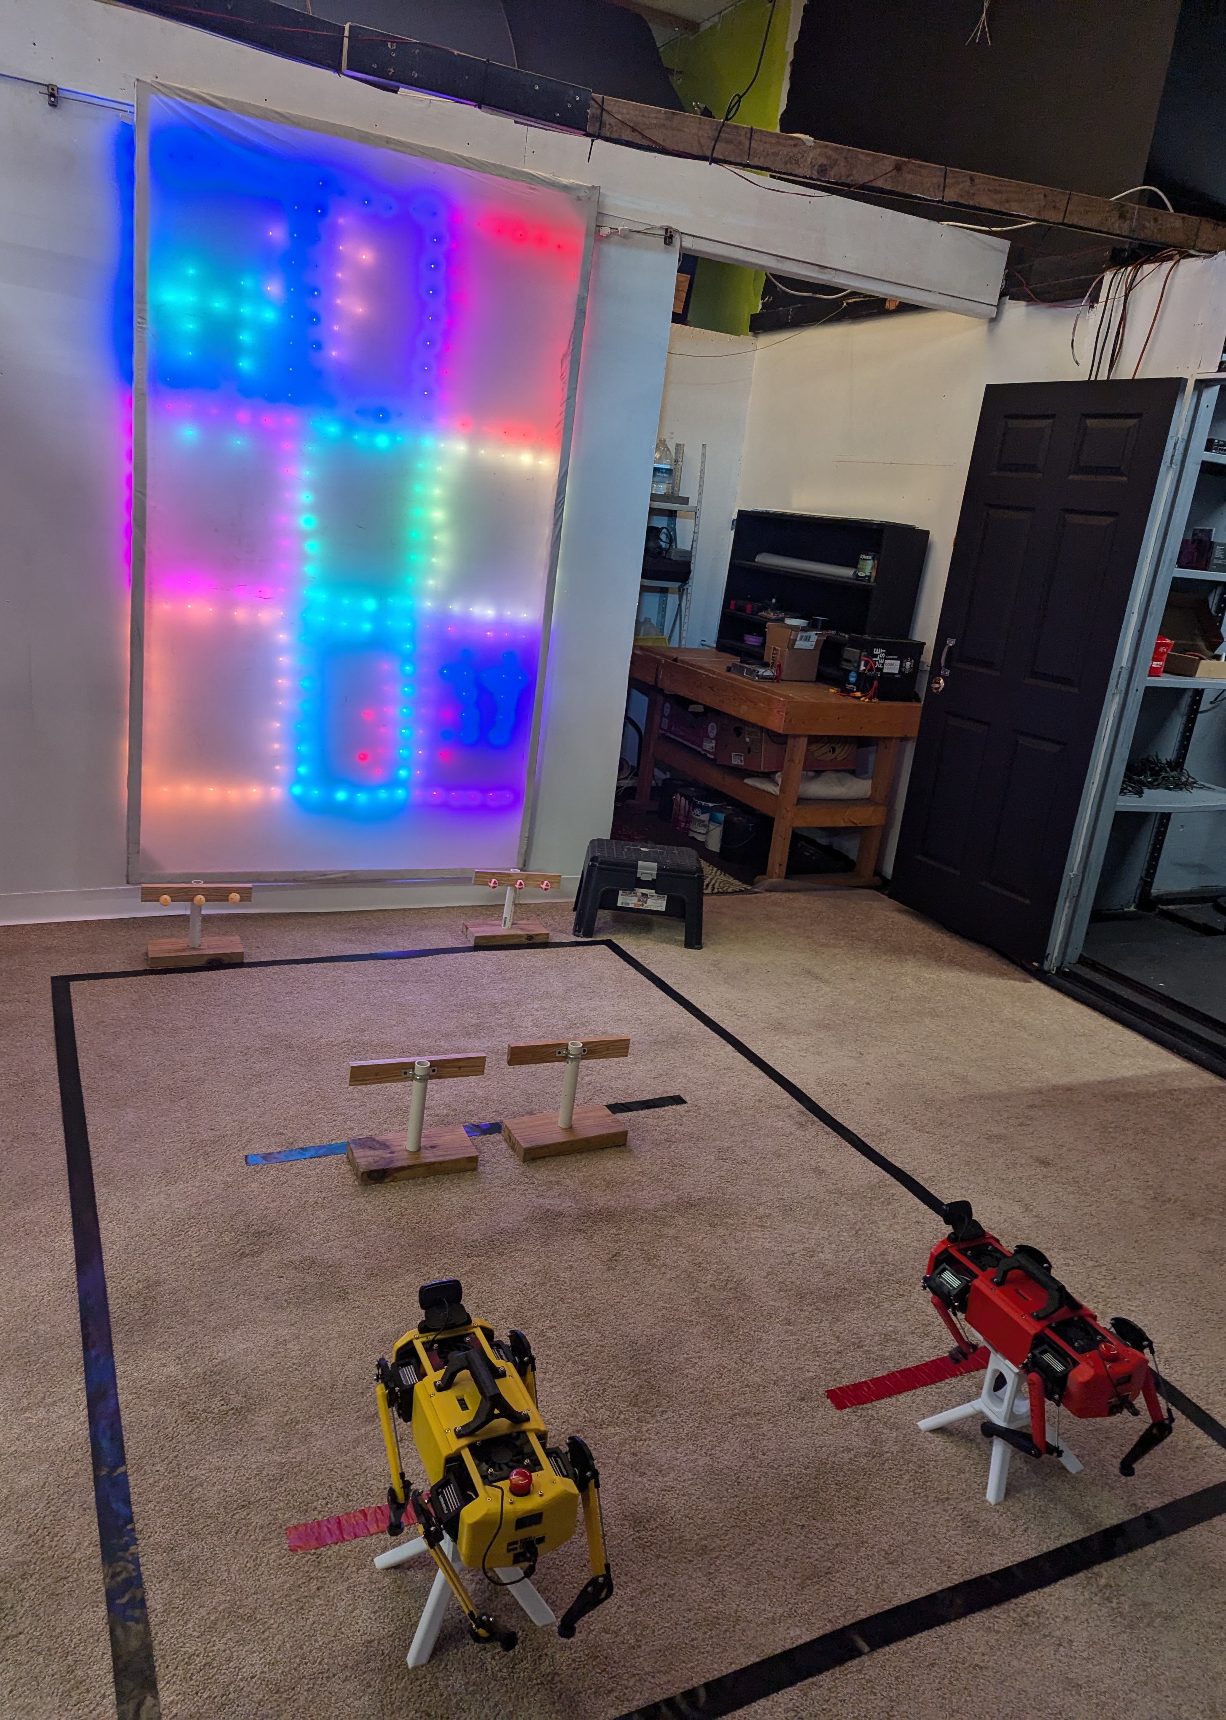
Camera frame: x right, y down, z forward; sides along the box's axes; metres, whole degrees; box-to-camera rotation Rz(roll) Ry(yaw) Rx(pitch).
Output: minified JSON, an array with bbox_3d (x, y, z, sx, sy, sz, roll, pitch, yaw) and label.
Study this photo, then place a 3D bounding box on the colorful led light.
[{"bbox_3d":[-0.824,-1.047,3.938,1.410,2.360,0.070,-1,17,-27],"label":"colorful led light"}]

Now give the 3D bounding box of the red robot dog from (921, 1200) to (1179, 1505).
[{"bbox_3d":[0.689,0.819,2.040,0.250,0.325,0.410,-1,17,-27],"label":"red robot dog"}]

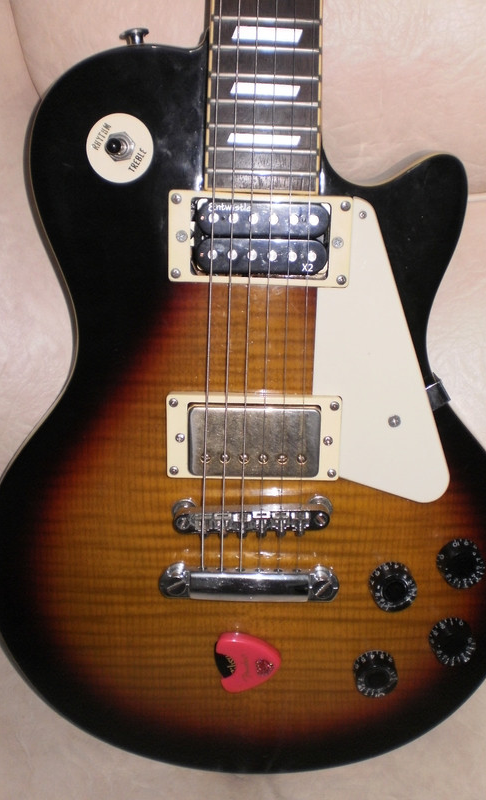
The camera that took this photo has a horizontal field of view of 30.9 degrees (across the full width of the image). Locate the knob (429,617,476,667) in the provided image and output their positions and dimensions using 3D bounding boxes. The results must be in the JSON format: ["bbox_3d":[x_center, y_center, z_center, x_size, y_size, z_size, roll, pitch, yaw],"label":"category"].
[{"bbox_3d":[0.119,0.138,0.498,0.025,0.025,0.014,2,12,-1],"label":"knob"}]

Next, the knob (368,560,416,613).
[{"bbox_3d":[0.084,0.104,0.487,0.025,0.025,0.014,1,12,-1],"label":"knob"}]

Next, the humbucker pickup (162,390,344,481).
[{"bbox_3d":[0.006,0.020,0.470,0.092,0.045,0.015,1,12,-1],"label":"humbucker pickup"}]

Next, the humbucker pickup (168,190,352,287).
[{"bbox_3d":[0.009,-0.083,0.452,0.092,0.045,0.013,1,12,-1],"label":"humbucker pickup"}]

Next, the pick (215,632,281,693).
[{"bbox_3d":[0.003,0.149,0.498,0.035,0.033,0.006,-6,12,0],"label":"pick"}]

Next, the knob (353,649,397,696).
[{"bbox_3d":[0.076,0.156,0.500,0.025,0.025,0.014,2,13,0],"label":"knob"}]

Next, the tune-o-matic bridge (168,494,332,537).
[{"bbox_3d":[0.005,0.064,0.475,0.085,0.015,0.017,-1,12,-1],"label":"tune-o-matic bridge"}]

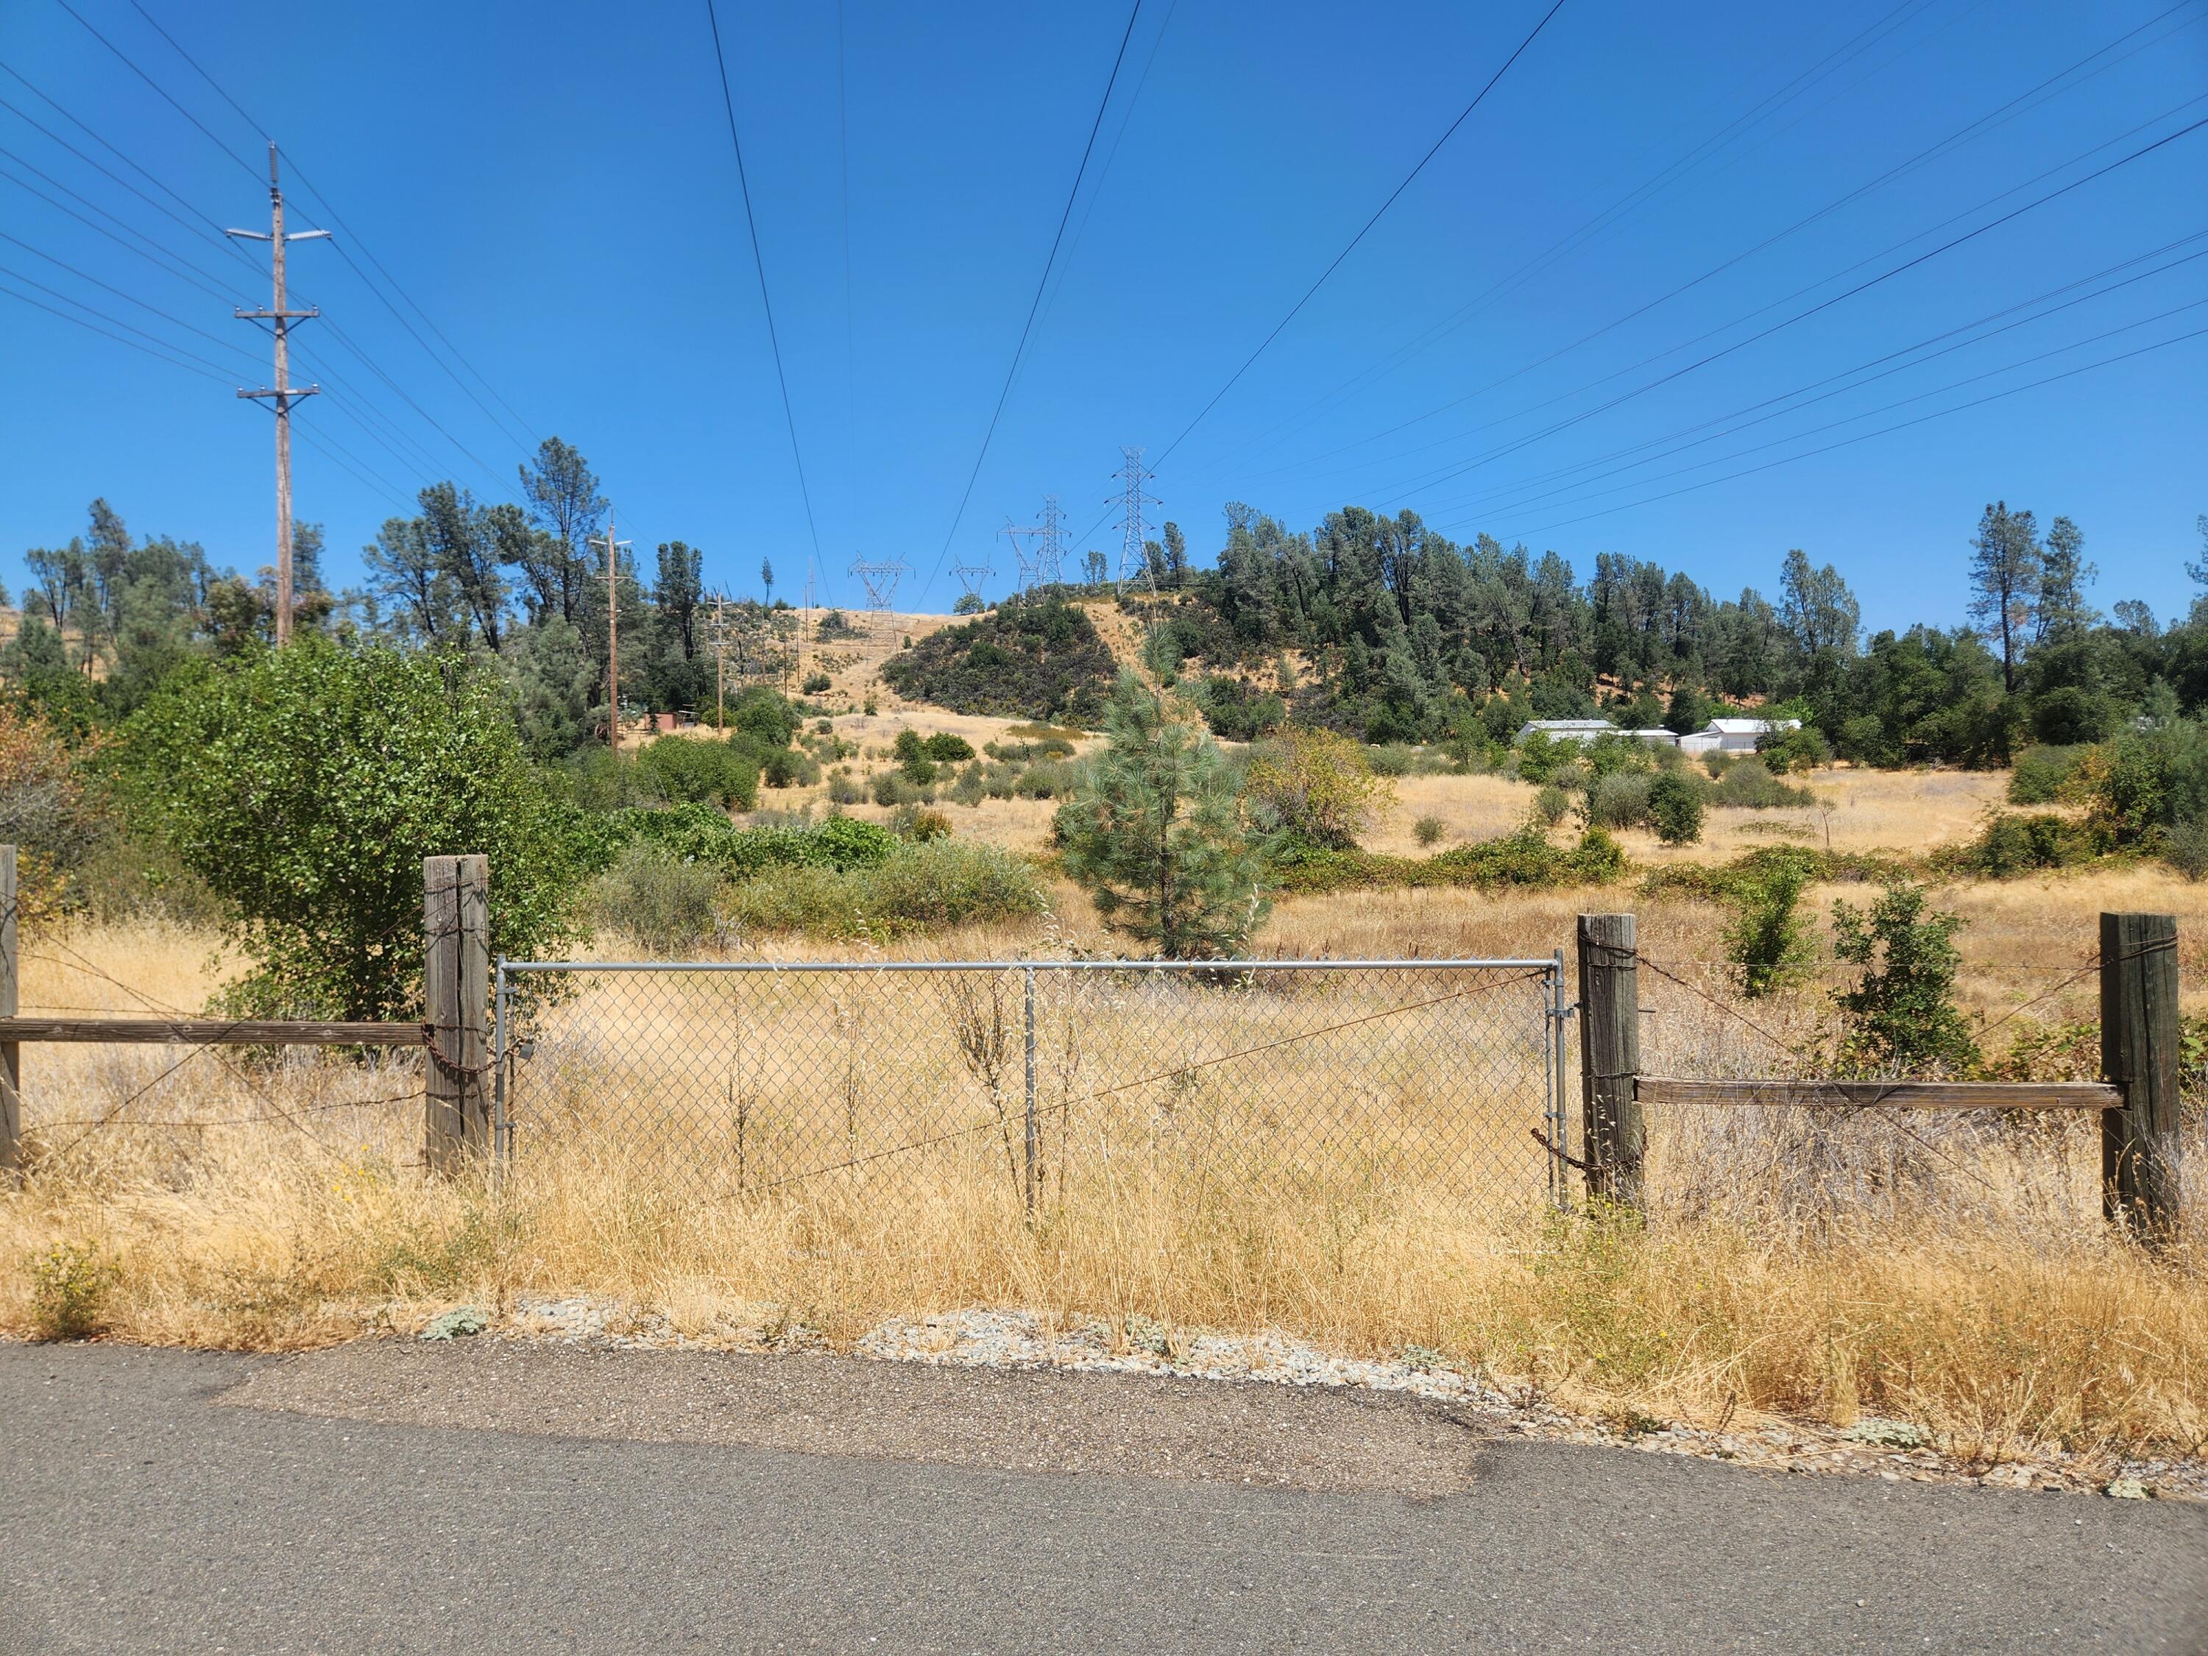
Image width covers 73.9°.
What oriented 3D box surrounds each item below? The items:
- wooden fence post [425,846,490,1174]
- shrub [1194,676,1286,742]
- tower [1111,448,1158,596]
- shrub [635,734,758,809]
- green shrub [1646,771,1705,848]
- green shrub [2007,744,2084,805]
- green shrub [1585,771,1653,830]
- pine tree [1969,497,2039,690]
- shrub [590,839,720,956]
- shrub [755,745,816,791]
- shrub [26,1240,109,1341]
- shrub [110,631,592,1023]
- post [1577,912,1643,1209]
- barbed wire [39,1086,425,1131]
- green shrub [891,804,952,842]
[{"bbox_3d":[-2.627,0.822,5.950,0.215,1.413,0.195,-1,1,-10],"label":"wooden fence post"},{"bbox_3d":[11.611,-10.141,125.000,7.724,5.684,7.000,-1,1,0],"label":"shrub"},{"bbox_3d":[6.790,-68.871,330.000,12.368,33.240,8.500,-1,1,0],"label":"tower"},{"bbox_3d":[-15.539,-2.107,56.000,4.400,2.963,4.000,-1,1,0],"label":"shrub"},{"bbox_3d":[14.811,-0.491,38.000,1.510,1.910,1.500,-1,1,0],"label":"green shrub"},{"bbox_3d":[34.025,-1.932,53.000,2.784,2.165,2.600,-1,1,0],"label":"green shrub"},{"bbox_3d":[15.443,-0.828,44.000,2.056,1.799,1.900,-1,1,0],"label":"green shrub"},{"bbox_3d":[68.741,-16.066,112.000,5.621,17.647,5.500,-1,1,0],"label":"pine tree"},{"bbox_3d":[-4.668,0.729,15.300,1.348,1.171,1.400,-1,1,0],"label":"shrub"},{"bbox_3d":[-12.548,-2.387,58.000,2.374,1.696,2.100,-1,1,0],"label":"shrub"},{"bbox_3d":[-3.142,1.405,4.450,0.235,0.293,0.220,-1,1,0],"label":"shrub"},{"bbox_3d":[-5.138,0.094,10.000,3.093,2.620,2.900,-1,1,0],"label":"shrub"},{"bbox_3d":[2.053,1.018,5.950,0.190,1.329,0.185,0,1,6],"label":"post"},{"bbox_3d":[-3.510,1.127,5.850,1.840,0.188,0.050,-1,1,12],"label":"barbed wire"},{"bbox_3d":[-5.458,-0.116,44.000,1.750,1.164,1.600,-1,1,0],"label":"green shrub"}]

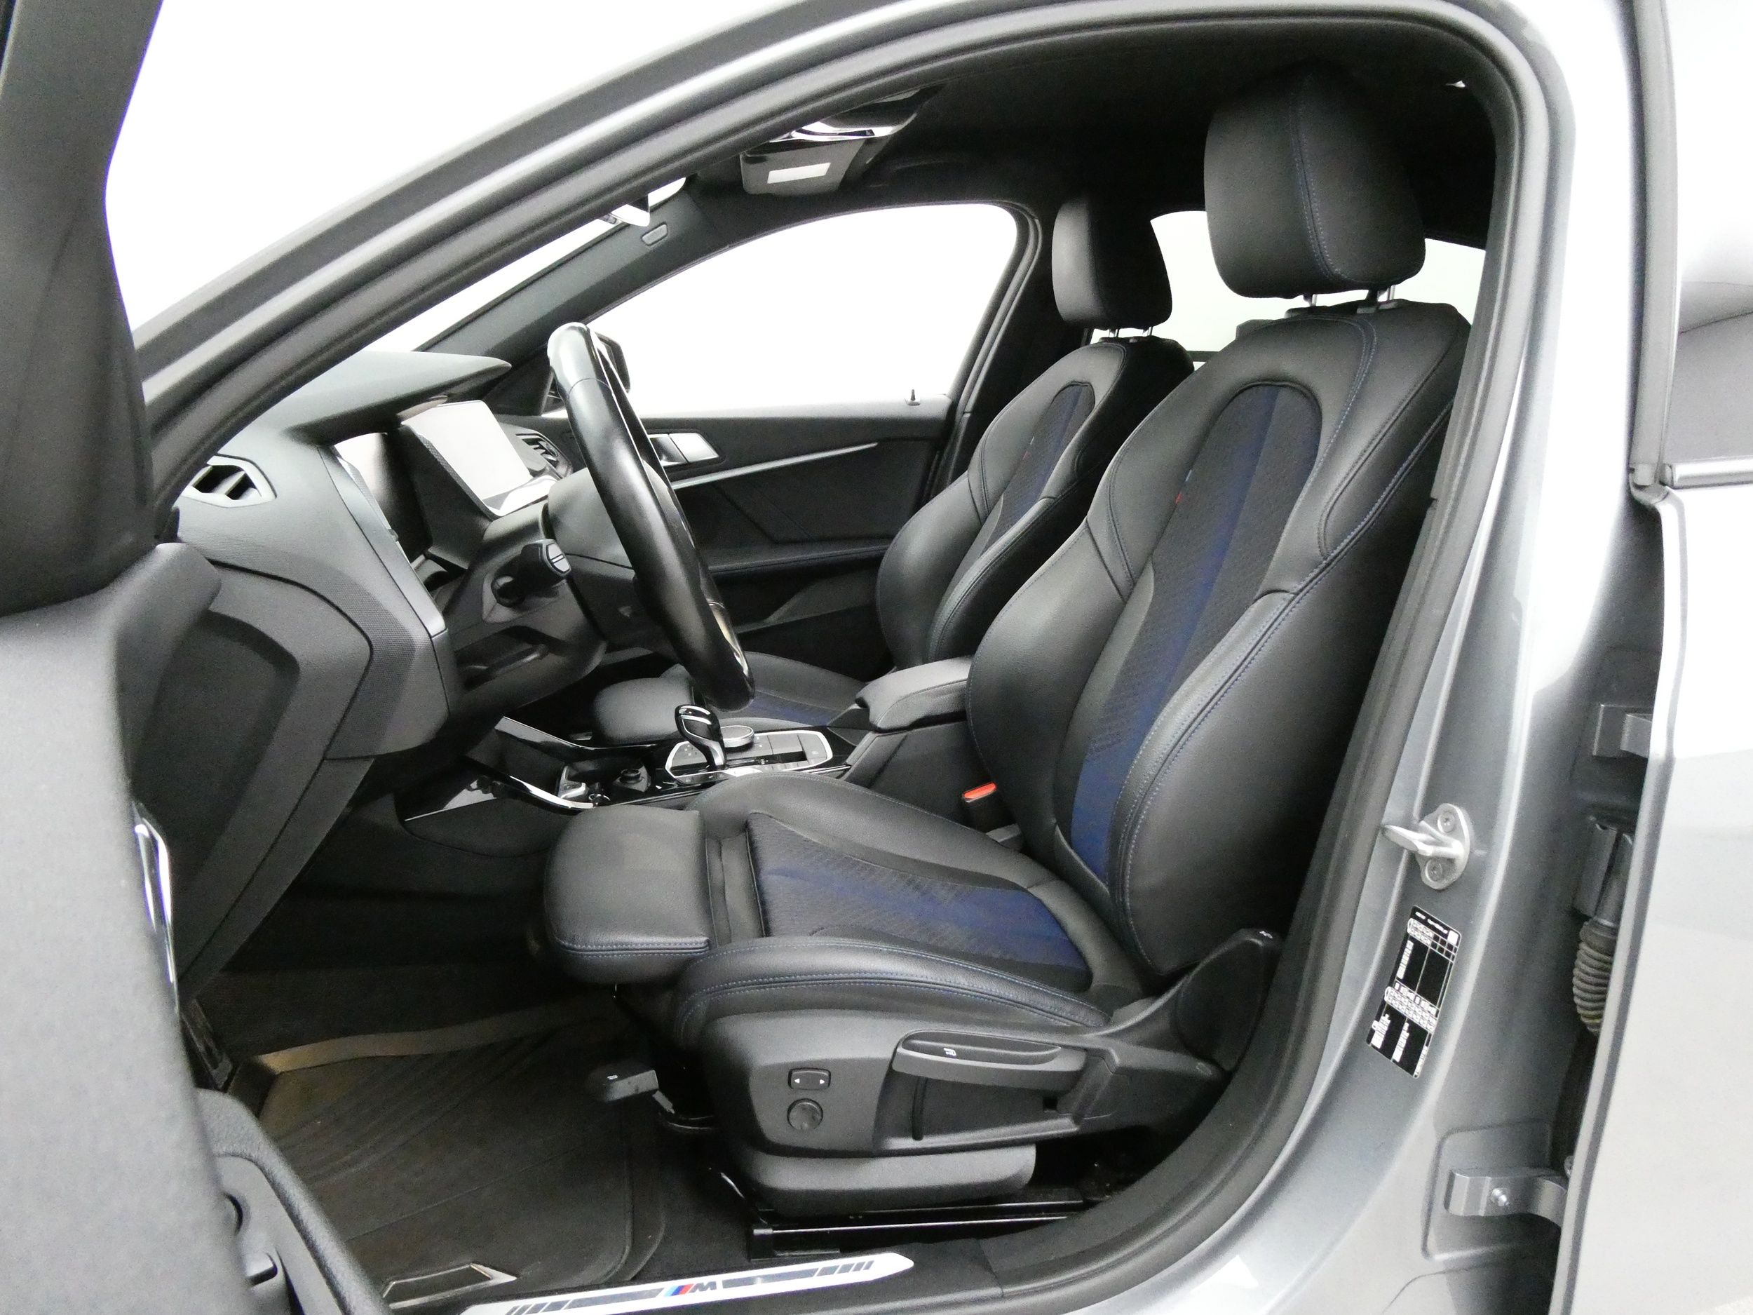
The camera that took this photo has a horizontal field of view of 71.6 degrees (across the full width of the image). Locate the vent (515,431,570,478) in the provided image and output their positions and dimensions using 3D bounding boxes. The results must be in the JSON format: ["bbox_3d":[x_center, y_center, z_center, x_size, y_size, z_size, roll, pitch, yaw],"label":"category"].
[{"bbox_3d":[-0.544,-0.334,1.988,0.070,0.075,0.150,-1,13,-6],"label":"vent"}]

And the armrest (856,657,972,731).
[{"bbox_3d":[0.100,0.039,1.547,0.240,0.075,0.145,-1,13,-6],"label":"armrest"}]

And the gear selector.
[{"bbox_3d":[-0.216,0.098,1.494,0.064,0.088,0.048,-1,13,-6],"label":"gear selector"}]

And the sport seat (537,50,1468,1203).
[{"bbox_3d":[0.117,-0.065,1.154,0.870,0.940,0.540,-1,13,-6],"label":"sport seat"}]

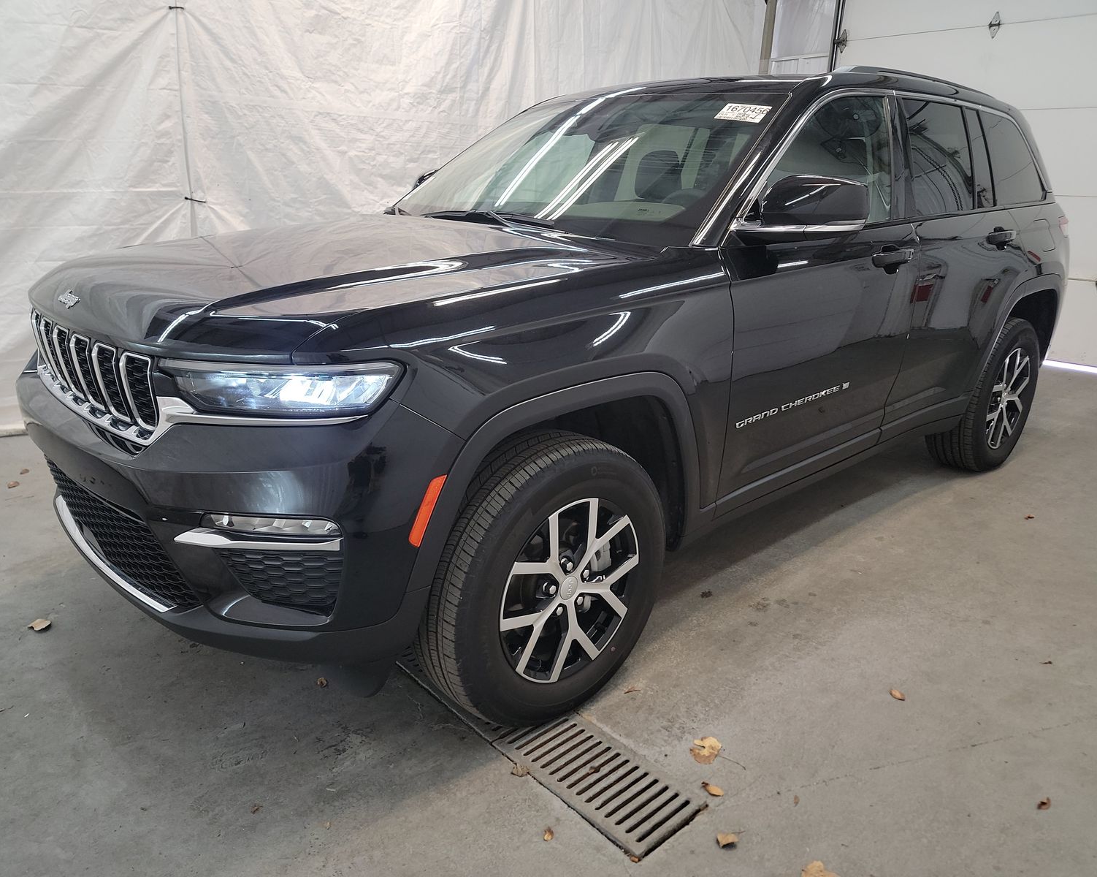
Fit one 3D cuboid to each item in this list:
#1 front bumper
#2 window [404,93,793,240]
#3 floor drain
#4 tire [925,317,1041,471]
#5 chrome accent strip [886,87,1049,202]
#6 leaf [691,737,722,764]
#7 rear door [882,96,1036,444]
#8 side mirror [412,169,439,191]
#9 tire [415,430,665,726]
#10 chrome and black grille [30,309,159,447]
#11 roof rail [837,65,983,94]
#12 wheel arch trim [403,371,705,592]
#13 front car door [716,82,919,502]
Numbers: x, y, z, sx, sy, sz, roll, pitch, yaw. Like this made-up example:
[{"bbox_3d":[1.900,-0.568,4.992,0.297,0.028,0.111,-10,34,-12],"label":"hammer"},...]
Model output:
[{"bbox_3d":[-1.033,0.085,2.314,0.610,0.720,1.920,-15,23,-40],"label":"front bumper"},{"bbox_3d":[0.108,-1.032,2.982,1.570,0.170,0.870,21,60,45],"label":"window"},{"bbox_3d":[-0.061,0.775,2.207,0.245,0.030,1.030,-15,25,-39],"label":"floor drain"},{"bbox_3d":[2.195,-0.236,4.091,0.772,0.772,0.260,-15,23,-40],"label":"tire"},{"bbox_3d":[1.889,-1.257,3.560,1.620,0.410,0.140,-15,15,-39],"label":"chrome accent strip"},{"bbox_3d":[0.406,0.796,2.078,0.070,0.025,0.082,0,18,0],"label":"leaf"},{"bbox_3d":[1.682,-0.730,3.436,1.210,1.290,0.275,-15,23,-40],"label":"rear door"},{"bbox_3d":[-0.529,-1.130,3.754,0.200,0.195,0.230,-15,23,-40],"label":"side mirror"},{"bbox_3d":[-0.003,0.366,2.201,0.770,0.770,0.270,-15,25,-39],"label":"tire"},{"bbox_3d":[-1.191,-0.172,2.081,0.120,0.270,1.000,-15,23,-40],"label":"chrome and black grille"},{"bbox_3d":[1.533,-1.442,3.305,1.430,0.080,0.075,-15,25,-39],"label":"roof rail"},{"bbox_3d":[0.053,0.111,2.021,1.030,0.540,0.140,-15,25,-39],"label":"wheel arch trim"},{"bbox_3d":[0.880,-0.515,2.754,1.200,1.270,0.270,-15,23,-40],"label":"front car door"}]

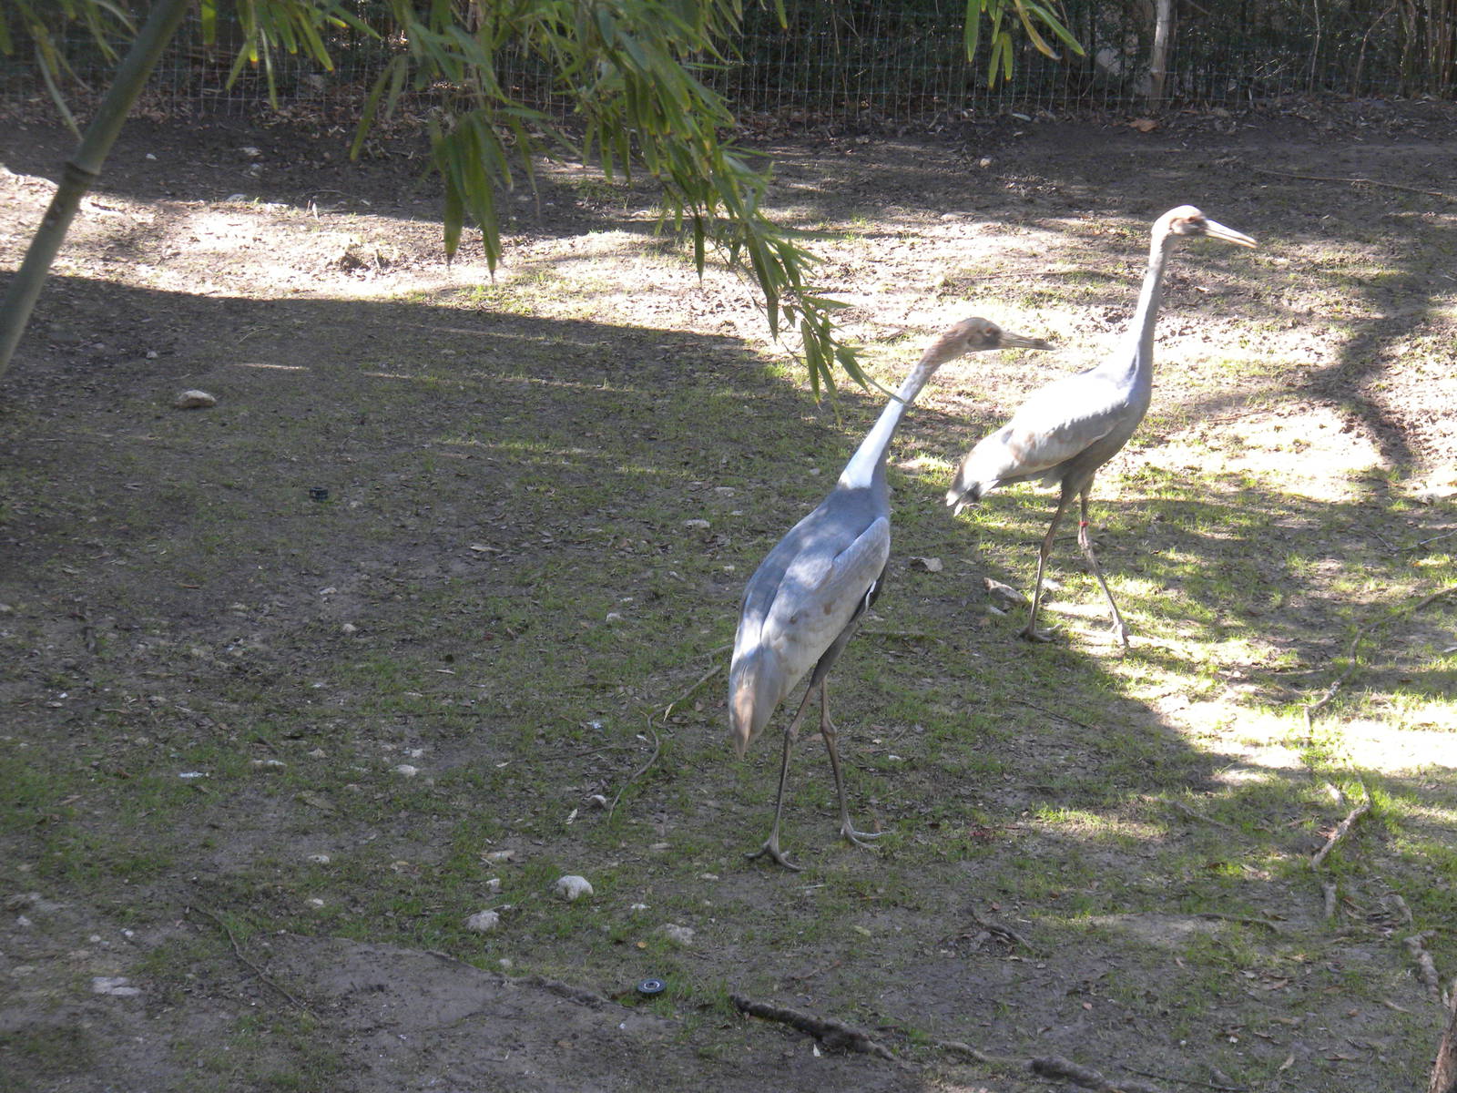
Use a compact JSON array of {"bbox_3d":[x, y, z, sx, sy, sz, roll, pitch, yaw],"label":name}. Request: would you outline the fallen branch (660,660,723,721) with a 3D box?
[{"bbox_3d":[-0.084,0.345,10.377,0.035,0.018,0.393,8,18,20],"label":"fallen branch"}]

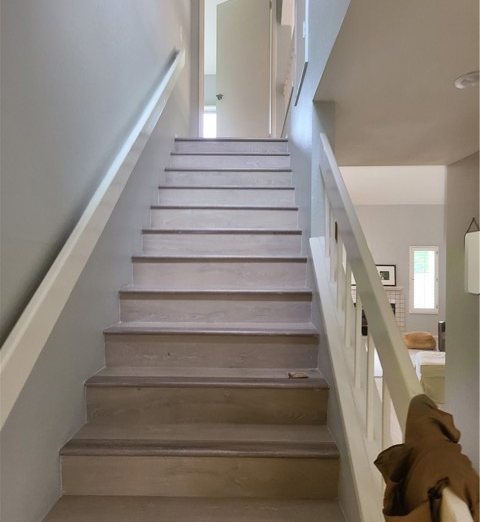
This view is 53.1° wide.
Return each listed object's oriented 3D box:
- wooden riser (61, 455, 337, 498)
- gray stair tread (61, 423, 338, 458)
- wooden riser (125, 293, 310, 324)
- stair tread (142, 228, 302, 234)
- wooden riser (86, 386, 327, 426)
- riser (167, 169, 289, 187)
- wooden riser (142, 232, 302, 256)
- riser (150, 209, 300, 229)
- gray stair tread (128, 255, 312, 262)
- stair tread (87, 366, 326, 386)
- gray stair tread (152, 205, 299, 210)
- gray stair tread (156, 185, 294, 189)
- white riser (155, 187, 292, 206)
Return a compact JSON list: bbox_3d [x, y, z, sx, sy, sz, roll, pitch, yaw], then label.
[{"bbox_3d":[-0.153,0.825,1.849,1.059,0.160,0.022,0,0,1],"label":"wooden riser"},{"bbox_3d":[-0.144,0.703,1.893,1.023,0.028,0.302,0,2,1],"label":"gray stair tread"},{"bbox_3d":[-0.131,0.268,2.677,1.059,0.160,0.022,0,0,1],"label":"wooden riser"},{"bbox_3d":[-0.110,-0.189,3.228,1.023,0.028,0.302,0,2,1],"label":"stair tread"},{"bbox_3d":[-0.146,0.640,2.125,1.059,0.160,0.022,0,0,1],"label":"wooden riser"},{"bbox_3d":[-0.095,-0.672,4.057,1.059,0.160,0.022,0,0,1],"label":"riser"},{"bbox_3d":[-0.113,-0.099,3.119,1.023,0.154,0.020,0,2,1],"label":"wooden riser"},{"bbox_3d":[-0.110,-0.289,3.505,1.059,0.160,0.022,0,0,1],"label":"riser"},{"bbox_3d":[-0.121,-0.016,3.064,1.059,0.030,0.308,0,0,1],"label":"gray stair tread"},{"bbox_3d":[-0.137,0.523,2.160,1.023,0.028,0.302,0,2,1],"label":"stair tread"},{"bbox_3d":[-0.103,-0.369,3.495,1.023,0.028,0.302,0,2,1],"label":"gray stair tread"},{"bbox_3d":[-0.100,-0.565,3.892,1.059,0.030,0.308,0,0,1],"label":"gray stair tread"},{"bbox_3d":[-0.102,-0.479,3.781,1.059,0.160,0.022,0,0,1],"label":"white riser"}]

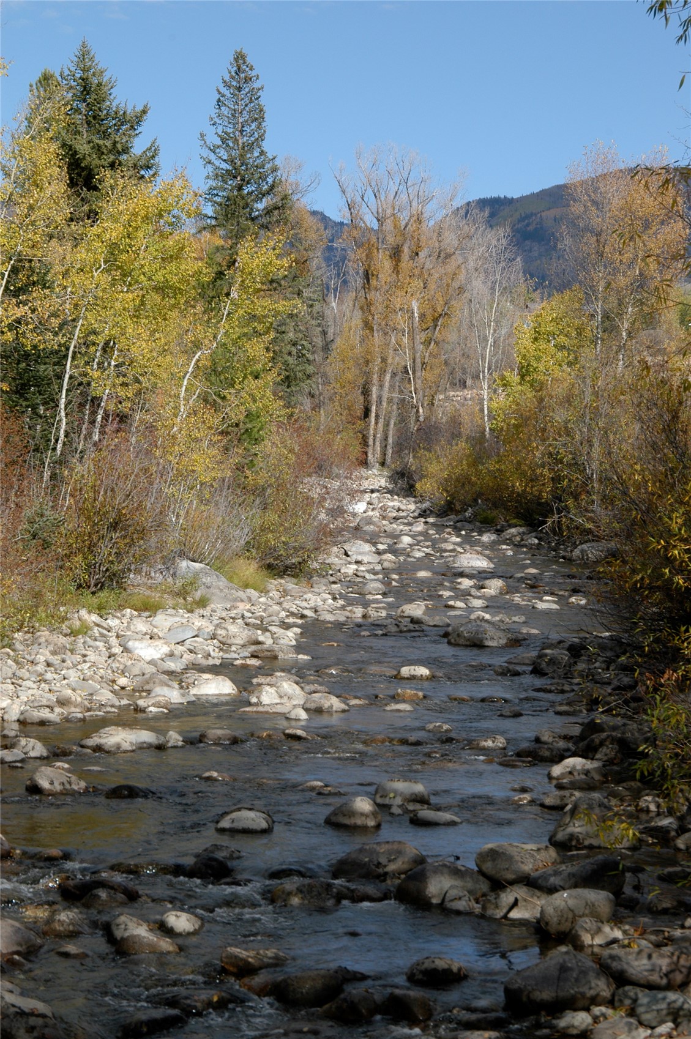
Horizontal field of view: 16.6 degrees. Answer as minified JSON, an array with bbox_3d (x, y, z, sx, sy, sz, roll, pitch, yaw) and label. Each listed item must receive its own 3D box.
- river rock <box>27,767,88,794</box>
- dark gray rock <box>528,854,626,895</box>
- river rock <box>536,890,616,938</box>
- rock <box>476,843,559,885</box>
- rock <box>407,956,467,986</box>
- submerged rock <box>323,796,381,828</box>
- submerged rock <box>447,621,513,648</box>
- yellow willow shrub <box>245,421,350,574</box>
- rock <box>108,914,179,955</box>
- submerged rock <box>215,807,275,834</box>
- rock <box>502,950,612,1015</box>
[{"bbox_3d":[-2.413,2.196,19.748,0.515,0.259,0.386,0,1,0],"label":"river rock"},{"bbox_3d":[1.508,2.323,15.417,0.646,0.274,0.420,0,1,0],"label":"dark gray rock"},{"bbox_3d":[1.389,2.361,14.198,0.468,0.288,0.374,0,1,0],"label":"river rock"},{"bbox_3d":[1.150,2.315,15.838,0.560,0.288,0.448,0,1,0],"label":"rock"},{"bbox_3d":[0.496,2.481,12.902,0.337,0.193,0.269,0,1,0],"label":"rock"},{"bbox_3d":[0.056,2.255,18.054,0.434,0.273,0.369,0,1,0],"label":"submerged rock"},{"bbox_3d":[1.924,1.652,33.266,0.971,0.433,0.728,0,1,0],"label":"submerged rock"},{"bbox_3d":[-0.929,-0.425,45.883,2.048,2.945,2.115,0,1,0],"label":"yellow willow shrub"},{"bbox_3d":[-1.171,2.423,13.729,0.410,0.263,0.349,0,1,0],"label":"rock"},{"bbox_3d":[-0.762,2.286,17.820,0.434,0.229,0.326,0,1,0],"label":"submerged rock"},{"bbox_3d":[1.117,2.425,12.370,0.578,0.352,0.462,0,1,0],"label":"rock"}]

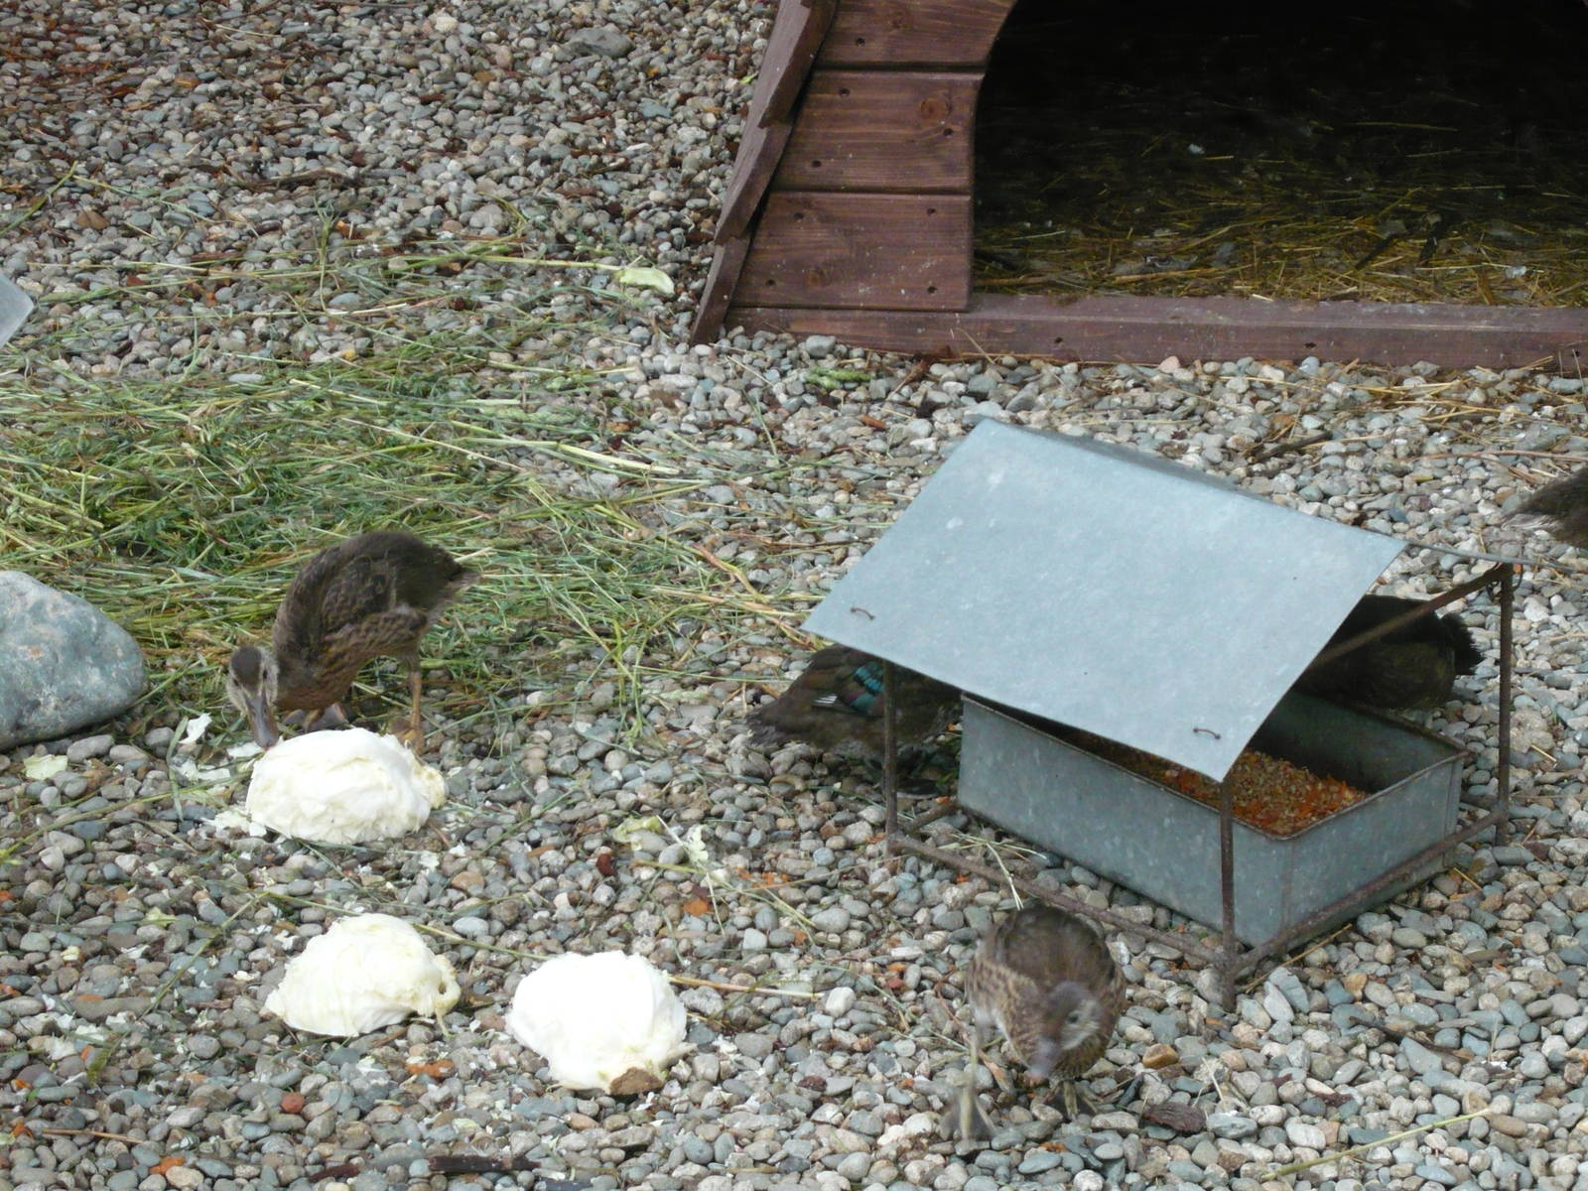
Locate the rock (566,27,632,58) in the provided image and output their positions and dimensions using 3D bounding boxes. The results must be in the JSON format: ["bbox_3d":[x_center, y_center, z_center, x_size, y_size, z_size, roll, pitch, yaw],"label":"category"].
[{"bbox_3d":[-0.242,-0.691,5.697,0.080,0.028,0.055,-5,24,-5],"label":"rock"}]

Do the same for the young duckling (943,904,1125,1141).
[{"bbox_3d":[0.168,0.278,3.258,0.120,0.160,0.215,-4,23,-3],"label":"young duckling"}]

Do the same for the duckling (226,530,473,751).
[{"bbox_3d":[-0.361,0.039,3.831,0.220,0.180,0.110,-18,28,-32],"label":"duckling"}]

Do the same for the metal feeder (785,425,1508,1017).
[{"bbox_3d":[0.306,0.060,3.538,0.408,0.322,0.435,19,31,40],"label":"metal feeder"}]

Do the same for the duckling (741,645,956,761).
[{"bbox_3d":[0.072,0.080,3.732,0.240,0.150,0.115,-7,24,-11],"label":"duckling"}]

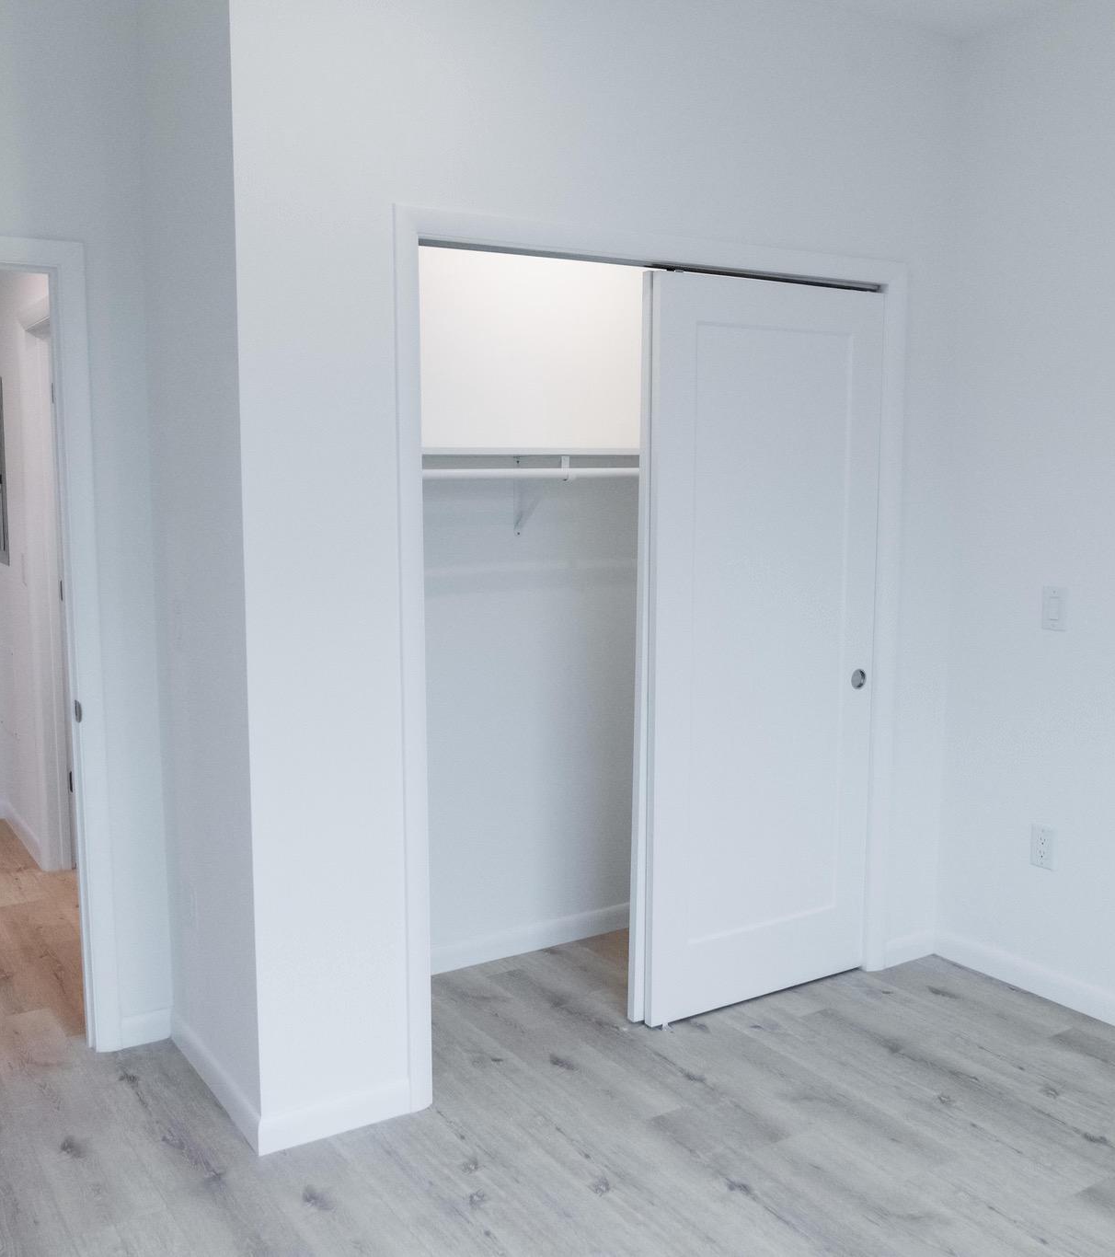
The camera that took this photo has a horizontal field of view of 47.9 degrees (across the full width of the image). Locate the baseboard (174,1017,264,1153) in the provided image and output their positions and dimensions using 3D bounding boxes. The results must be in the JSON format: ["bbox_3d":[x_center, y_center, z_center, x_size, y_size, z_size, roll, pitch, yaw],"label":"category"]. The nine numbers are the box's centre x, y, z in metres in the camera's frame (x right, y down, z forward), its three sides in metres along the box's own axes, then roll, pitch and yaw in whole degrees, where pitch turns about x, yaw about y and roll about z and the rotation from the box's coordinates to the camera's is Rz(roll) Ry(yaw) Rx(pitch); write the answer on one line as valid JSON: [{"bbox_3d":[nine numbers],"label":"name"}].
[{"bbox_3d":[-0.871,1.125,3.177,0.014,0.090,0.729,-4,8,-32],"label":"baseboard"}]

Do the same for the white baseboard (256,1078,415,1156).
[{"bbox_3d":[-0.523,1.148,2.975,0.385,0.090,0.014,-4,8,-32],"label":"white baseboard"}]

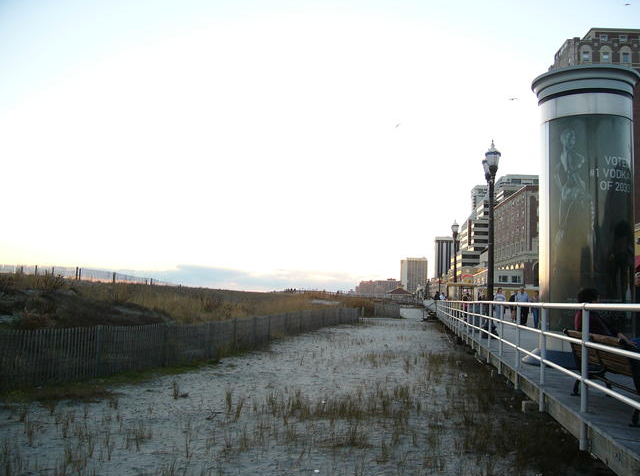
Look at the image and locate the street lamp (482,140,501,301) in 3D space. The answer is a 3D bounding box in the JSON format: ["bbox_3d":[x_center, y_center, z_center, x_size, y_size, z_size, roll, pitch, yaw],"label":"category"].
[{"bbox_3d":[4.952,0.013,18.663,0.500,5.750,0.550,1,-5,9],"label":"street lamp"}]

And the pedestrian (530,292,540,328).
[{"bbox_3d":[9.117,3.025,27.275,0.480,1.570,0.360,-1,-6,33],"label":"pedestrian"}]

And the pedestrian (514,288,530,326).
[{"bbox_3d":[9.308,3.136,29.685,0.540,1.790,0.360,1,-5,9],"label":"pedestrian"}]

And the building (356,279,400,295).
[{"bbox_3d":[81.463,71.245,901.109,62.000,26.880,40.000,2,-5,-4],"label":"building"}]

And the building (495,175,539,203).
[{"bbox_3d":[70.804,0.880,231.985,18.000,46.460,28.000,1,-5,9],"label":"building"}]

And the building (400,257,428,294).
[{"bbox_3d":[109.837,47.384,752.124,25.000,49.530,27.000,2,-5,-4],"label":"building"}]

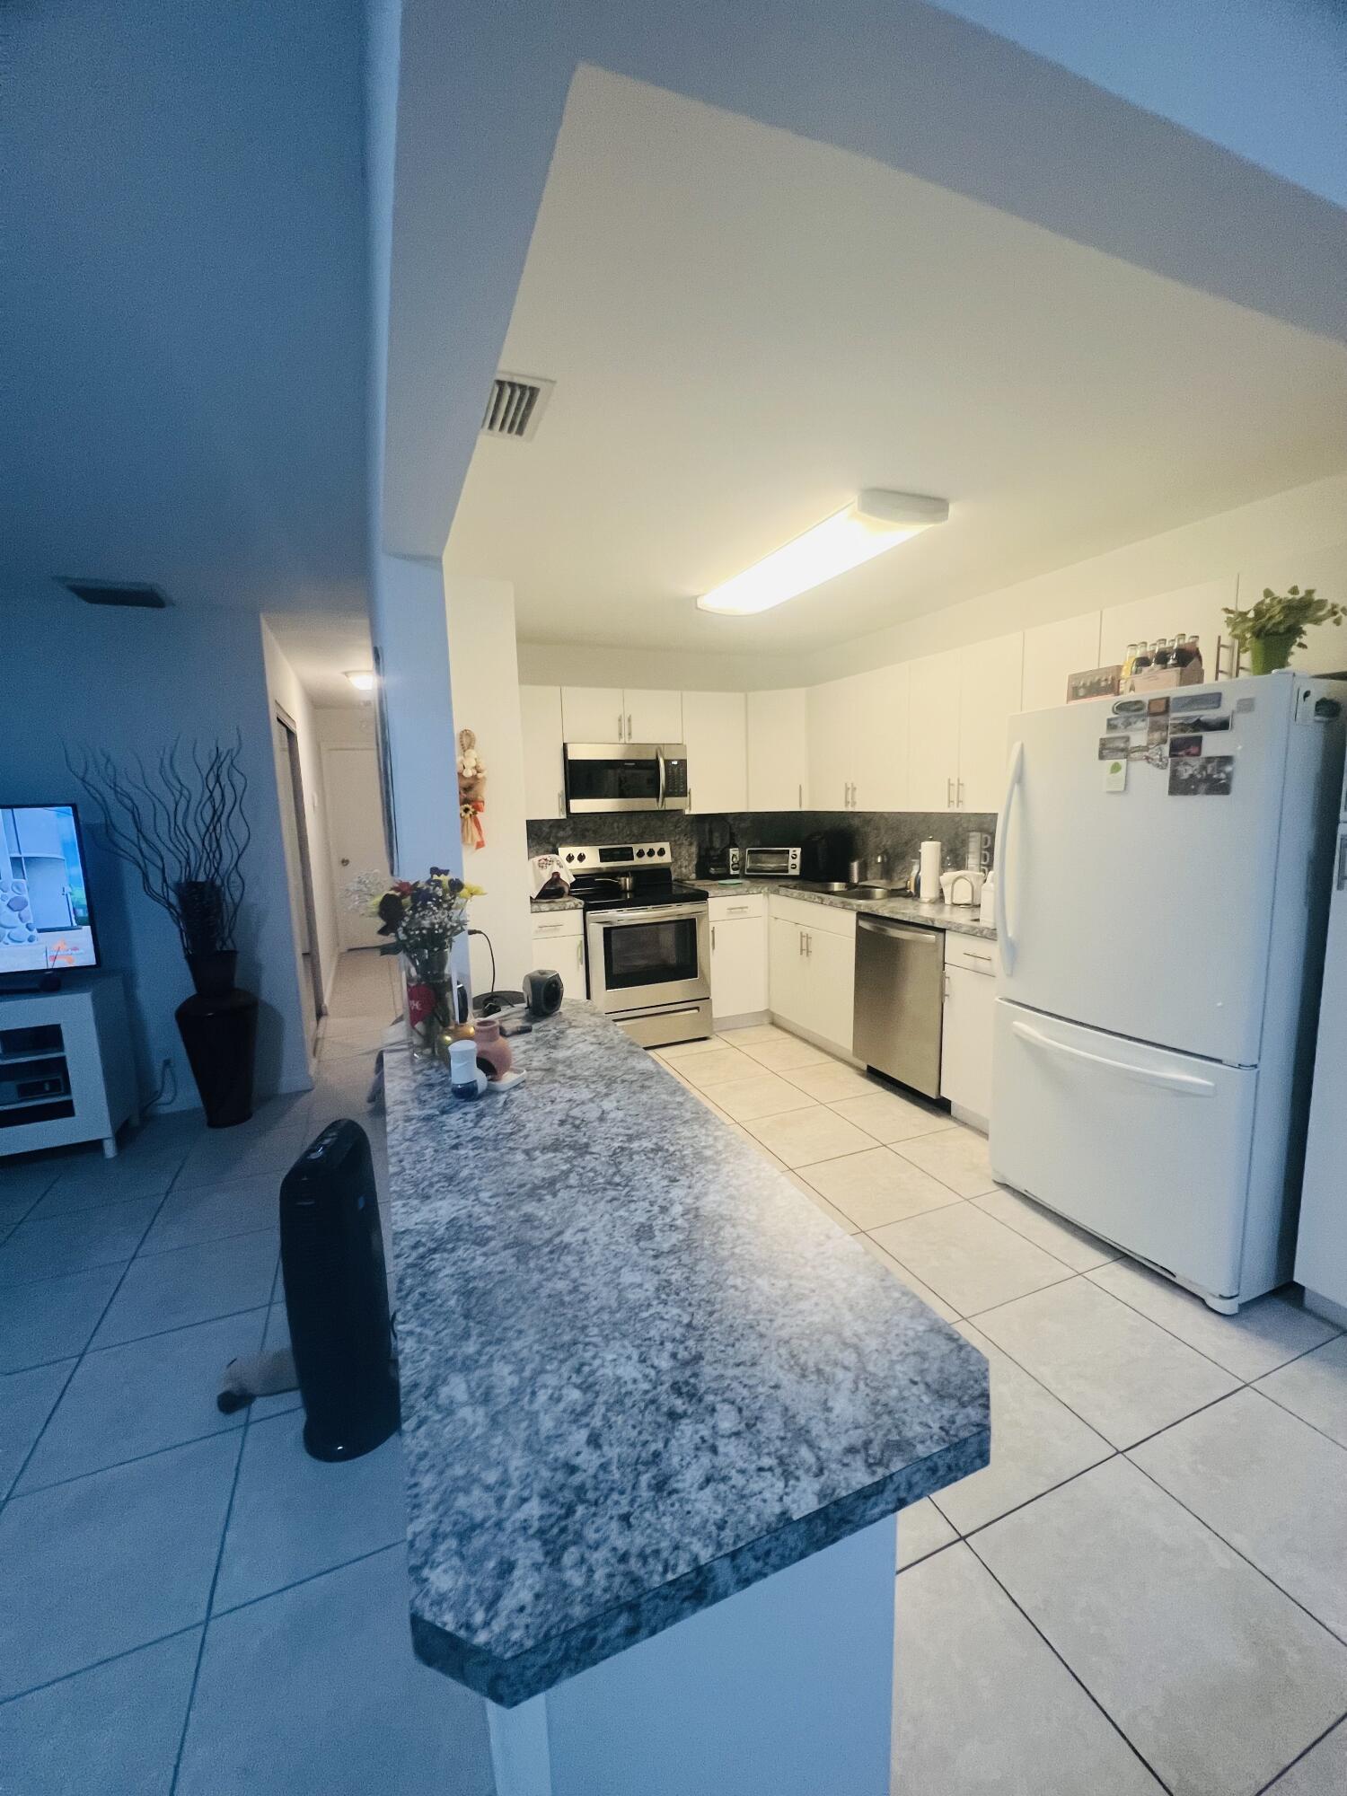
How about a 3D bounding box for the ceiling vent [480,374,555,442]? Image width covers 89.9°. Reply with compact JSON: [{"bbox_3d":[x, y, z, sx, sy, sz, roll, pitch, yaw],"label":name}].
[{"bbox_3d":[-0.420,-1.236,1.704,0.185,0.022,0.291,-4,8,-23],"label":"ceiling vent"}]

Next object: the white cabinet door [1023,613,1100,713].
[{"bbox_3d":[1.570,-0.744,2.752,0.030,0.740,0.343,-4,8,-23],"label":"white cabinet door"}]

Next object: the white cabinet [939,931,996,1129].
[{"bbox_3d":[1.553,0.530,2.911,0.621,0.782,0.395,-4,8,-23],"label":"white cabinet"}]

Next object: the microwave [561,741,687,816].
[{"bbox_3d":[-0.342,-0.738,4.238,0.763,0.403,0.405,-4,8,-23],"label":"microwave"}]

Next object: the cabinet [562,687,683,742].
[{"bbox_3d":[-0.355,-1.107,4.214,0.766,0.318,0.326,-4,8,-23],"label":"cabinet"}]

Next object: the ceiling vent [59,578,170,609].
[{"bbox_3d":[-2.361,-1.298,2.851,0.310,0.035,0.300,-4,8,-23],"label":"ceiling vent"}]

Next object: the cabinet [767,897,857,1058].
[{"bbox_3d":[1.044,0.401,4.012,0.600,0.792,0.871,-4,8,-23],"label":"cabinet"}]

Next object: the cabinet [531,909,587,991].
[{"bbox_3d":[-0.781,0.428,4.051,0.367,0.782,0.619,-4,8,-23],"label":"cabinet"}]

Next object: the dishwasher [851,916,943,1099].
[{"bbox_3d":[1.321,0.474,3.348,0.600,0.766,0.598,-4,8,-23],"label":"dishwasher"}]

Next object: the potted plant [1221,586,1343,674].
[{"bbox_3d":[1.658,-0.727,1.864,0.260,0.265,0.280,-4,8,-23],"label":"potted plant"}]

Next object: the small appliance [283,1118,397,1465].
[{"bbox_3d":[-0.769,0.881,1.562,0.190,0.690,0.240,-1,7,2],"label":"small appliance"}]

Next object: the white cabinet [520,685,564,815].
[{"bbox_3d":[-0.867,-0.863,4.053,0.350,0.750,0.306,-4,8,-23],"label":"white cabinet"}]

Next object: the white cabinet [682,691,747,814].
[{"bbox_3d":[0.211,-0.935,4.481,0.457,0.755,0.326,-4,8,-23],"label":"white cabinet"}]

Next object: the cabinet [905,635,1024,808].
[{"bbox_3d":[1.490,-0.796,3.241,0.310,0.755,0.662,-4,8,-23],"label":"cabinet"}]

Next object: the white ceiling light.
[{"bbox_3d":[0.541,-1.390,2.867,0.350,0.090,1.230,-4,8,-23],"label":"white ceiling light"}]

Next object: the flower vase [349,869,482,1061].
[{"bbox_3d":[-0.562,0.138,1.494,0.265,0.415,0.240,-4,8,-23],"label":"flower vase"}]

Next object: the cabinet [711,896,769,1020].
[{"bbox_3d":[0.292,0.343,4.504,0.417,0.782,0.619,-4,8,-23],"label":"cabinet"}]

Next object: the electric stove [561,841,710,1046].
[{"bbox_3d":[-0.232,0.282,4.200,0.762,1.187,0.700,-4,8,-23],"label":"electric stove"}]

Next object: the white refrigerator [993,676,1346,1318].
[{"bbox_3d":[1.666,0.230,2.239,0.780,1.730,0.833,-4,8,-23],"label":"white refrigerator"}]

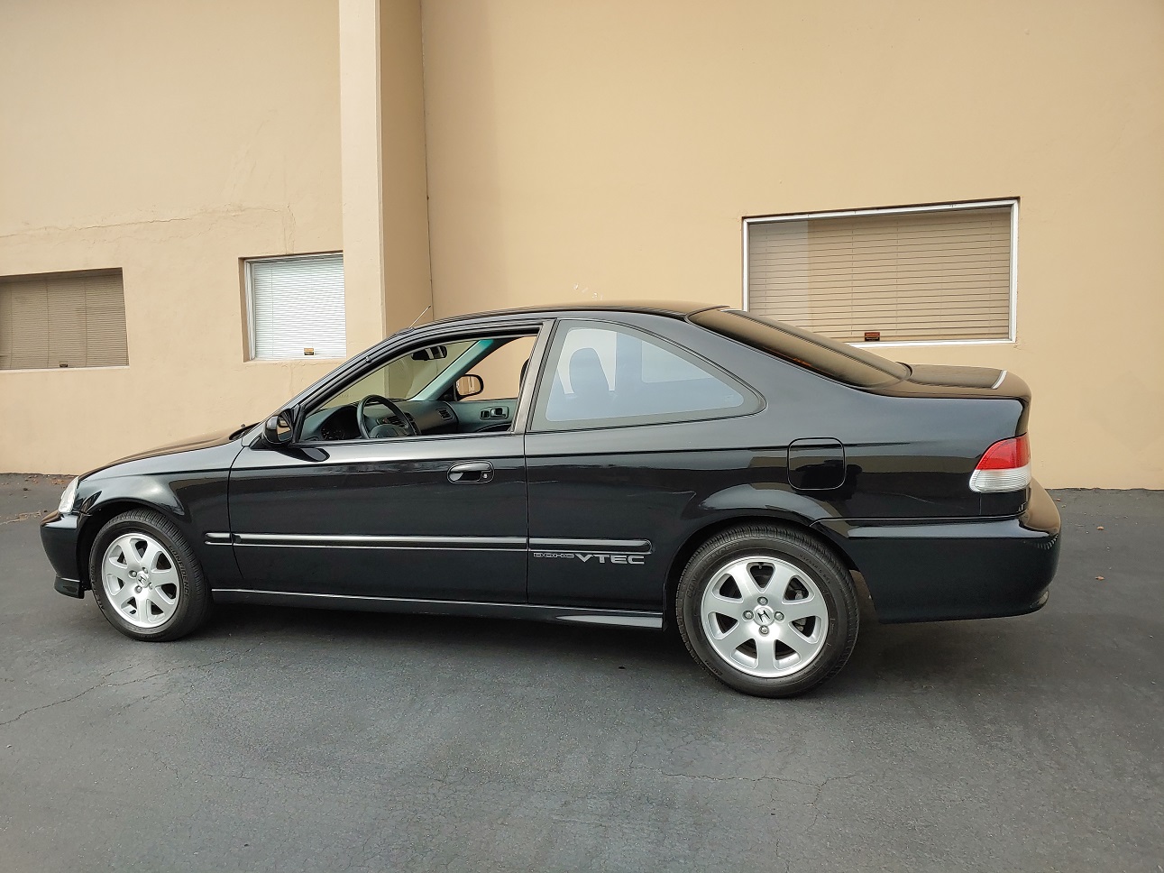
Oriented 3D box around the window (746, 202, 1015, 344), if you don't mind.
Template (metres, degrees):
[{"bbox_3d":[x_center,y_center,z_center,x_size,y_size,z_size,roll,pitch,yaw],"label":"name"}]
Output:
[{"bbox_3d":[2.154,-1.168,6.232,1.894,1.026,0.090,0,5,18],"label":"window"}]

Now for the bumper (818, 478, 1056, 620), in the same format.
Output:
[{"bbox_3d":[1.403,0.328,3.375,0.870,0.400,1.690,0,7,18],"label":"bumper"}]

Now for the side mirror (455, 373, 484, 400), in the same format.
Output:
[{"bbox_3d":[-0.674,-0.294,4.870,0.120,0.145,0.200,1,9,30],"label":"side mirror"}]

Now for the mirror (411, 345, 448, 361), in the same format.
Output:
[{"bbox_3d":[-0.715,-0.393,3.933,0.040,0.062,0.222,9,13,35],"label":"mirror"}]

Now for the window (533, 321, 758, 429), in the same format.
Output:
[{"bbox_3d":[0.209,-0.232,2.924,0.799,0.415,0.060,-1,-16,16],"label":"window"}]

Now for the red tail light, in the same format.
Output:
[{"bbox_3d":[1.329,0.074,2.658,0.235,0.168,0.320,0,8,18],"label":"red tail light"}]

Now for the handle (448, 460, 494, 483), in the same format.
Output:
[{"bbox_3d":[-0.401,0.126,3.034,0.172,0.083,0.045,0,8,18],"label":"handle"}]

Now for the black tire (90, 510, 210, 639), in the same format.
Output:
[{"bbox_3d":[-1.865,0.598,3.676,0.600,0.600,0.200,0,7,18],"label":"black tire"}]

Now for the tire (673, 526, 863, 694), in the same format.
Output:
[{"bbox_3d":[0.629,0.585,2.870,0.594,0.592,0.200,0,8,18],"label":"tire"}]

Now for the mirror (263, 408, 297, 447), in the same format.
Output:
[{"bbox_3d":[-1.168,-0.036,3.255,0.115,0.145,0.190,-1,7,10],"label":"mirror"}]

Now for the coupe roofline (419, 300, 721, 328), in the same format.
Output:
[{"bbox_3d":[0.046,-0.532,3.696,1.120,0.100,1.140,0,7,18],"label":"coupe roofline"}]

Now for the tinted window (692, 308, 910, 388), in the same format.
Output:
[{"bbox_3d":[0.927,-0.354,3.438,0.820,0.110,1.240,24,14,13],"label":"tinted window"}]

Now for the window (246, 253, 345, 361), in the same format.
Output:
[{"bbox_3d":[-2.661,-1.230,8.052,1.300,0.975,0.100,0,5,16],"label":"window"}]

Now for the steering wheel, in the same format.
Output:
[{"bbox_3d":[-0.849,-0.009,3.661,0.110,0.380,0.380,-28,-2,19],"label":"steering wheel"}]

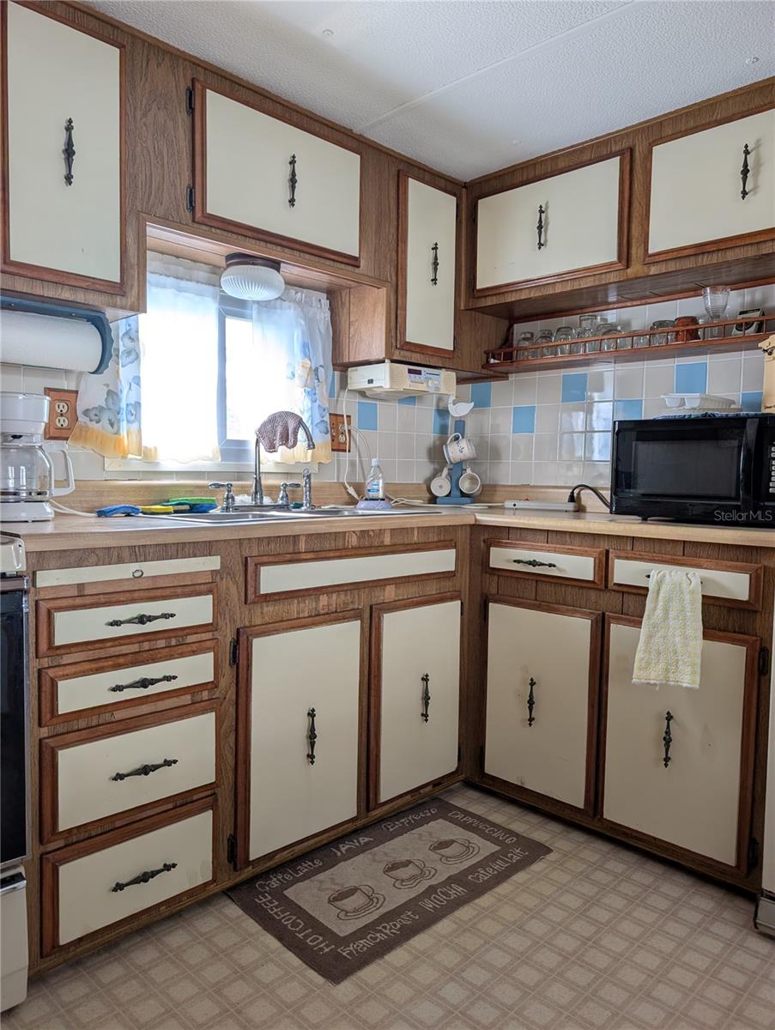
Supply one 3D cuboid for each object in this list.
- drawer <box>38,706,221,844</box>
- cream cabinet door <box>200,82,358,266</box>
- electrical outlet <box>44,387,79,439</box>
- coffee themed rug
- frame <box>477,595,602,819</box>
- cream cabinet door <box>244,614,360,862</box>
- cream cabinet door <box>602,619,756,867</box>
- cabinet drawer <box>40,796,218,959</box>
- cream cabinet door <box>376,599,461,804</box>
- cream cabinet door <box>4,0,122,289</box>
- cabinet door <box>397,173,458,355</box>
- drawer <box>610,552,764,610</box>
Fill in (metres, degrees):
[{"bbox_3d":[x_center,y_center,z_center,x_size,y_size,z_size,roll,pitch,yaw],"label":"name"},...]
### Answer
[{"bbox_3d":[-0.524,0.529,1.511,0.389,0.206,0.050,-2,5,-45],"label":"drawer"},{"bbox_3d":[-0.289,-0.948,2.044,0.588,0.354,0.045,-2,5,-45],"label":"cream cabinet door"},{"bbox_3d":[-0.884,-0.273,1.952,0.090,0.138,0.020,-2,5,-45],"label":"electrical outlet"},{"bbox_3d":[0.026,0.934,1.885,0.775,0.010,0.447,-2,5,-45],"label":"coffee themed rug"},{"bbox_3d":[0.443,0.550,2.112,0.045,0.592,0.395,-2,5,-45],"label":"frame"},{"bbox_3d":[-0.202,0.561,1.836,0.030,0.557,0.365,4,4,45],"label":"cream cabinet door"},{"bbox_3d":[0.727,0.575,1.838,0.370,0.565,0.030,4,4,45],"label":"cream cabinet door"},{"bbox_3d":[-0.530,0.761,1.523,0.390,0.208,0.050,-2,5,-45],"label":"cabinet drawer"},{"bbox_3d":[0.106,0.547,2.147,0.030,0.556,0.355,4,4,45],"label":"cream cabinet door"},{"bbox_3d":[-0.726,-0.826,1.619,0.272,0.575,0.045,-2,5,-45],"label":"cream cabinet door"},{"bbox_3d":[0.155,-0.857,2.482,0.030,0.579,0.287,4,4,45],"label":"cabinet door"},{"bbox_3d":[0.736,0.160,1.801,0.045,0.112,0.387,-2,5,-45],"label":"drawer"}]

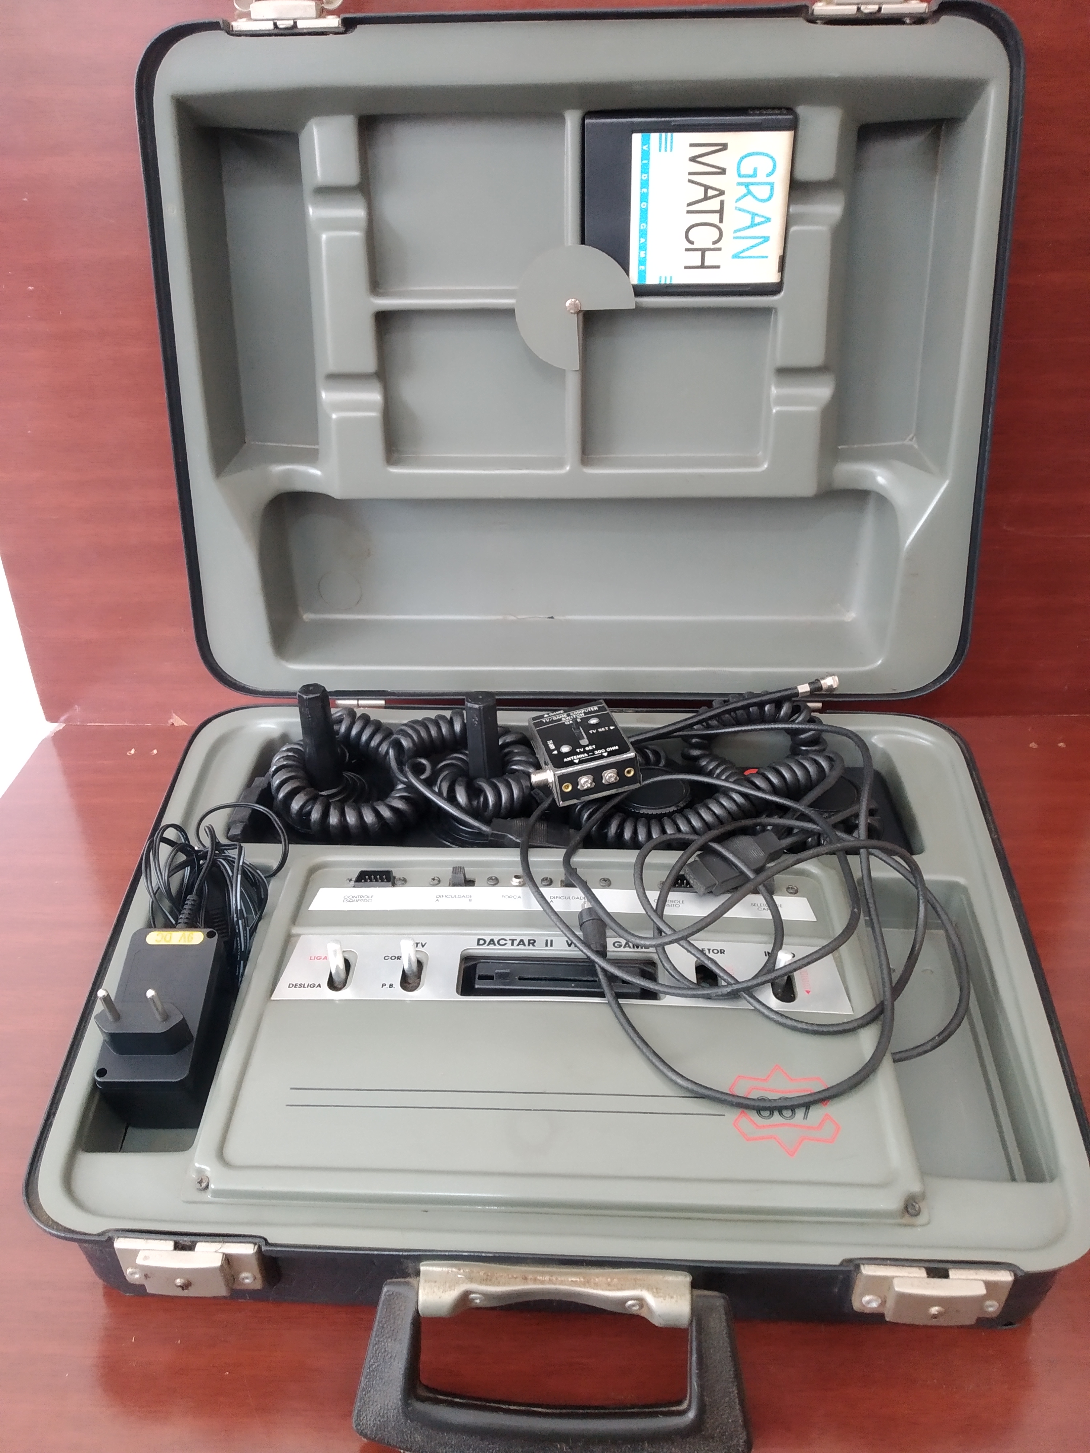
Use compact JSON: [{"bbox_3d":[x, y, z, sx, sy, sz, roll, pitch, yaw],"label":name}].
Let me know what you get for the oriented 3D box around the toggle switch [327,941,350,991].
[{"bbox_3d":[-0.089,0.103,0.468,0.006,0.025,0.006,1,31,3],"label":"toggle switch"}]

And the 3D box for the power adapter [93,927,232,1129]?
[{"bbox_3d":[-0.163,0.119,0.465,0.037,0.081,0.071,0,47,-2],"label":"power adapter"}]

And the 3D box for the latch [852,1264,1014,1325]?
[{"bbox_3d":[0.133,0.196,0.376,0.050,0.022,0.011,1,34,3],"label":"latch"}]

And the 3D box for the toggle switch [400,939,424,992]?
[{"bbox_3d":[-0.058,0.103,0.467,0.006,0.025,0.006,1,31,3],"label":"toggle switch"}]

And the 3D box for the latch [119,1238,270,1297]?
[{"bbox_3d":[-0.126,0.193,0.388,0.050,0.022,0.011,1,34,3],"label":"latch"}]

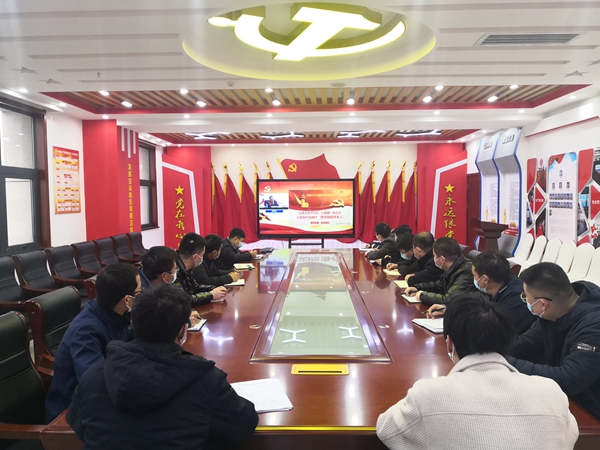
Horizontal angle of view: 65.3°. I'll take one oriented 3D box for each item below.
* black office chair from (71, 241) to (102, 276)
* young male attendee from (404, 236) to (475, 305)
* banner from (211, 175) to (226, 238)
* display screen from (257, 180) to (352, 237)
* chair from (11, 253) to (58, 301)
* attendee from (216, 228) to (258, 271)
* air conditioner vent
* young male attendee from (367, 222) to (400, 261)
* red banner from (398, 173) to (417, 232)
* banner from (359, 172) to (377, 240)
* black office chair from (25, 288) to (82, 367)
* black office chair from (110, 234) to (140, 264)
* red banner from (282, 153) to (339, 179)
[{"bbox_3d":[-2.476,0.708,6.045,0.620,0.980,0.590,0,3,2],"label":"black office chair"},{"bbox_3d":[1.202,0.711,3.815,0.700,1.220,0.550,0,4,6],"label":"young male attendee"},{"bbox_3d":[-1.764,-0.365,10.260,0.370,1.413,0.220,0,3,2],"label":"banner"},{"bbox_3d":[0.126,-0.327,9.498,1.980,1.205,0.090,0,3,2],"label":"display screen"},{"bbox_3d":[-2.513,0.772,4.917,0.620,0.980,0.590,0,3,2],"label":"chair"},{"bbox_3d":[-0.823,0.614,6.180,0.680,1.170,0.540,-1,4,-3],"label":"attendee"},{"bbox_3d":[1.775,-1.454,3.627,0.740,0.050,0.260,0,3,2],"label":"air conditioner vent"},{"bbox_3d":[1.154,0.576,5.987,0.680,1.200,0.550,1,3,18],"label":"young male attendee"},{"bbox_3d":[2.331,-0.408,10.122,0.390,1.448,0.220,0,3,2],"label":"red banner"},{"bbox_3d":[1.613,-0.413,11.200,0.430,1.700,0.200,-1,4,2],"label":"banner"},{"bbox_3d":[-1.228,0.919,2.873,0.620,0.990,0.580,0,4,10],"label":"black office chair"},{"bbox_3d":[-2.543,0.653,7.410,0.620,0.990,0.590,-1,4,2],"label":"black office chair"},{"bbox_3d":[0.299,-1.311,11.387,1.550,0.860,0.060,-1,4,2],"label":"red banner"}]

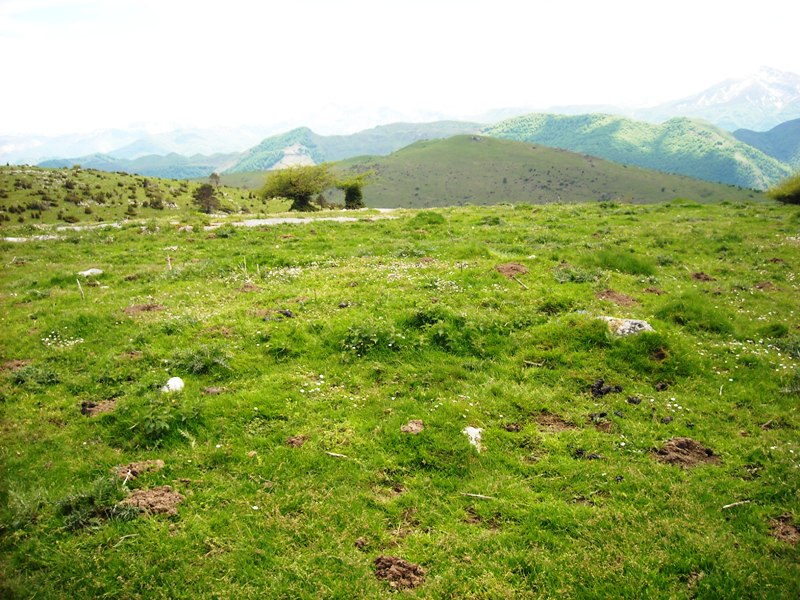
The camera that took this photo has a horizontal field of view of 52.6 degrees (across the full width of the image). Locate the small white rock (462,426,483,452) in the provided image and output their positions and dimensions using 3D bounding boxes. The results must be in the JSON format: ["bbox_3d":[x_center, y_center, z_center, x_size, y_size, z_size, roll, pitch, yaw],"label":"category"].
[{"bbox_3d":[0.432,0.832,4.820,0.120,0.110,0.130,0,10,0],"label":"small white rock"}]

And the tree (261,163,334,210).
[{"bbox_3d":[-6.650,-7.230,52.000,4.650,3.000,4.200,0,10,0],"label":"tree"}]

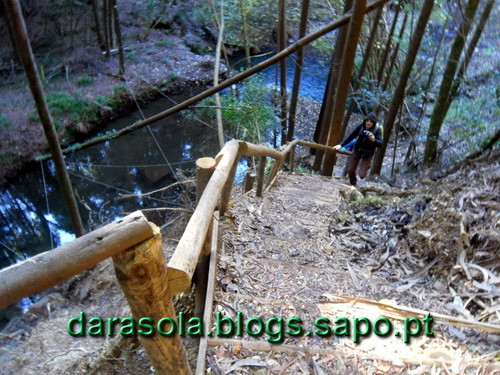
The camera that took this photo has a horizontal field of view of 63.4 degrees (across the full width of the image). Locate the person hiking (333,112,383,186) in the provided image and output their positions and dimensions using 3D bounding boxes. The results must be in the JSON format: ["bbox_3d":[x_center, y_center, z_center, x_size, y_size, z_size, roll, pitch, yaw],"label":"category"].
[{"bbox_3d":[1.860,-0.655,7.000,0.800,1.530,0.580,14,39,16],"label":"person hiking"}]

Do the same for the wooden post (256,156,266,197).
[{"bbox_3d":[0.145,-0.130,5.000,0.075,0.620,0.075,3,37,-2],"label":"wooden post"}]

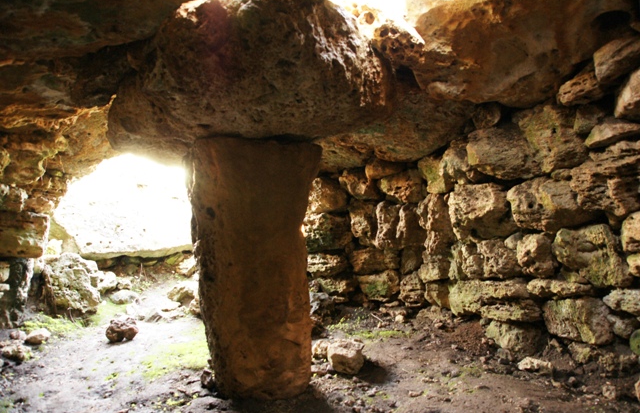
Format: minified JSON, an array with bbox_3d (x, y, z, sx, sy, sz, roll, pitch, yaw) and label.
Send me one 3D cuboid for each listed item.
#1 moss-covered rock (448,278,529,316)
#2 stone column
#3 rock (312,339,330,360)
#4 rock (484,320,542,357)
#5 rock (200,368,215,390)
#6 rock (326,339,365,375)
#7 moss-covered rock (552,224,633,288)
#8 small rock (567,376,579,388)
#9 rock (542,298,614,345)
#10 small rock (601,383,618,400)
[{"bbox_3d":[1.708,0.907,4.300,0.360,0.320,0.700,1,-1,-37],"label":"moss-covered rock"},{"bbox_3d":[-0.461,0.407,3.050,0.850,1.700,0.500,0,-1,-14],"label":"stone column"},{"bbox_3d":[0.007,1.012,3.020,0.150,0.120,0.140,0,2,0],"label":"rock"},{"bbox_3d":[1.769,1.182,3.880,0.300,0.270,0.420,1,-1,-37],"label":"rock"},{"bbox_3d":[-0.664,1.016,2.520,0.085,0.120,0.090,0,2,0],"label":"rock"},{"bbox_3d":[0.167,0.994,2.800,0.250,0.180,0.200,0,2,9],"label":"rock"},{"bbox_3d":[2.222,0.400,3.480,0.360,0.470,0.500,1,-1,-37],"label":"moss-covered rock"},{"bbox_3d":[1.474,1.021,2.490,0.068,0.058,0.065,0,2,0],"label":"small rock"},{"bbox_3d":[1.784,0.792,2.950,0.300,0.330,0.460,-1,2,-37],"label":"rock"},{"bbox_3d":[1.601,1.023,2.360,0.092,0.075,0.085,0,2,0],"label":"small rock"}]

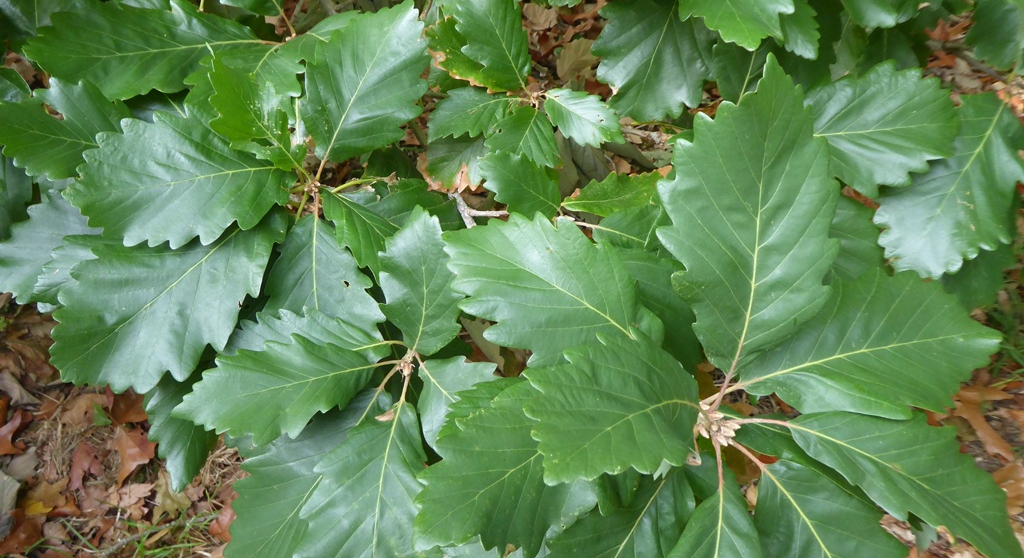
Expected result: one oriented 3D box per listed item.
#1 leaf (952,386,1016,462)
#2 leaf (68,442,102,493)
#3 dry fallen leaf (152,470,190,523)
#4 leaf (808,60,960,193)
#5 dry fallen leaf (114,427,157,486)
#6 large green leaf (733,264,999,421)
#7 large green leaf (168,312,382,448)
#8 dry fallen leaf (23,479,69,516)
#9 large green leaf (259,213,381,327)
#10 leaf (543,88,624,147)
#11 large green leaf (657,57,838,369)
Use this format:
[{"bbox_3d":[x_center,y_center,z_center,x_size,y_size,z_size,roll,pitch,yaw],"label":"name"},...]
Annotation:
[{"bbox_3d":[0.582,0.177,1.201,0.055,0.025,0.107,-20,57,-14],"label":"leaf"},{"bbox_3d":[-0.481,0.213,1.100,0.035,0.018,0.062,-3,53,-2],"label":"leaf"},{"bbox_3d":[-0.400,0.255,1.146,0.045,0.020,0.072,-19,57,-13],"label":"dry fallen leaf"},{"bbox_3d":[0.366,-0.145,0.970,0.166,0.035,0.135,-3,69,-7],"label":"leaf"},{"bbox_3d":[-0.428,0.201,1.112,0.046,0.025,0.075,-9,55,-14],"label":"dry fallen leaf"},{"bbox_3d":[0.234,0.039,0.646,0.205,0.045,0.105,-8,65,-18],"label":"large green leaf"},{"bbox_3d":[-0.188,0.081,0.780,0.172,0.030,0.090,-13,68,7],"label":"large green leaf"},{"bbox_3d":[-0.516,0.241,1.081,0.048,0.015,0.042,-12,54,-9],"label":"dry fallen leaf"},{"bbox_3d":[-0.174,0.000,0.880,0.115,0.030,0.125,-6,71,-2],"label":"large green leaf"},{"bbox_3d":[0.073,-0.167,1.001,0.098,0.022,0.072,34,65,11],"label":"leaf"},{"bbox_3d":[0.154,-0.049,0.633,0.114,0.040,0.228,10,68,4],"label":"large green leaf"}]

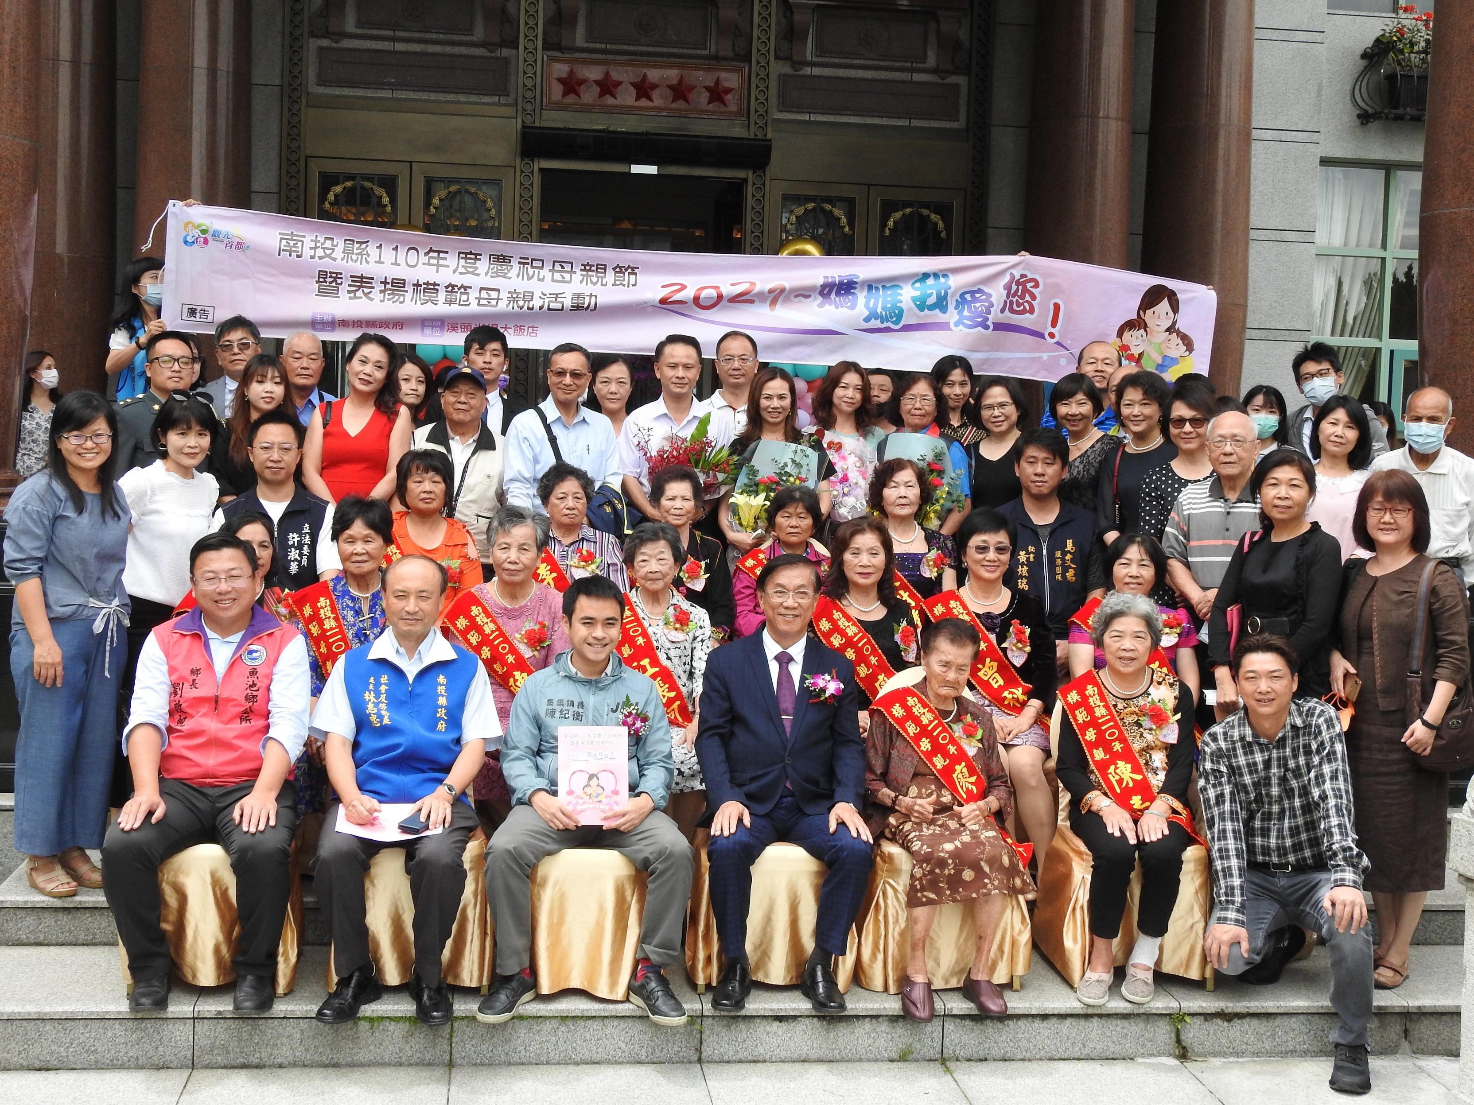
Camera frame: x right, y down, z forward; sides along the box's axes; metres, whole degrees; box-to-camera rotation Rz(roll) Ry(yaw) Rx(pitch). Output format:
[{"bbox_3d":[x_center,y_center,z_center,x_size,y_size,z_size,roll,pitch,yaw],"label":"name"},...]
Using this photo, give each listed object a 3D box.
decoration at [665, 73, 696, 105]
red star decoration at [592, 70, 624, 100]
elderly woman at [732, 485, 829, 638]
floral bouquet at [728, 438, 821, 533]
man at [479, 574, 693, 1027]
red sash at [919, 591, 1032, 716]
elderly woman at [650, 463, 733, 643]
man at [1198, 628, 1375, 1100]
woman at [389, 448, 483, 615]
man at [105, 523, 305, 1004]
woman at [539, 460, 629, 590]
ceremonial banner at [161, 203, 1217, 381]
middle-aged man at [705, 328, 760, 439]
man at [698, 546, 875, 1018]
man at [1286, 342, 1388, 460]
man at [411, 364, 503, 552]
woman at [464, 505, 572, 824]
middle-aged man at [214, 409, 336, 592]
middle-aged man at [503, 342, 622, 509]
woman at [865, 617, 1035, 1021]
[{"bbox_3d":[-0.380,-3.161,12.470,0.220,0.215,0.050,1,3,-7],"label":"decoration"},{"bbox_3d":[-0.859,-3.117,12.192,0.205,0.200,0.030,1,3,-6],"label":"red star decoration"},{"bbox_3d":[0.182,0.322,7.059,0.430,1.164,0.680,2,3,-3],"label":"elderly woman"},{"bbox_3d":[0.162,-0.242,7.475,0.370,0.450,0.280,2,3,-3],"label":"floral bouquet"},{"bbox_3d":[-0.456,0.692,5.554,0.600,1.240,0.800,1,3,-6],"label":"man"},{"bbox_3d":[0.863,0.360,6.549,0.400,0.460,0.240,2,3,0],"label":"red sash"},{"bbox_3d":[-0.188,0.292,7.217,0.430,1.260,0.720,1,3,-6],"label":"elderly woman"},{"bbox_3d":[1.636,0.892,5.601,0.520,1.274,0.760,2,3,5],"label":"man"},{"bbox_3d":[-1.169,0.254,7.105,0.440,1.290,0.720,1,3,-6],"label":"woman"},{"bbox_3d":[-1.592,0.615,5.534,0.580,1.330,0.800,1,3,-11],"label":"man"},{"bbox_3d":[-0.584,0.288,6.909,0.450,1.272,0.620,2,3,-6],"label":"woman"},{"bbox_3d":[-0.147,-1.211,8.840,5.080,0.590,0.150,3,2,-7],"label":"ceremonial banner"},{"bbox_3d":[-0.022,-0.117,8.021,0.480,1.698,0.300,2,3,-5],"label":"middle-aged man"},{"bbox_3d":[0.132,0.670,5.652,0.520,1.295,0.740,2,3,-3],"label":"man"},{"bbox_3d":[2.585,-0.063,7.985,0.480,1.698,0.300,2,3,5],"label":"man"},{"bbox_3d":[-1.133,0.016,7.471,0.480,1.562,0.330,1,3,-7],"label":"man"},{"bbox_3d":[-0.746,0.472,6.225,0.460,1.263,0.660,1,3,-7],"label":"woman"},{"bbox_3d":[-1.736,0.159,6.844,0.500,1.388,0.700,1,3,-11],"label":"middle-aged man"},{"bbox_3d":[-0.750,-0.097,7.921,0.500,1.620,0.320,1,3,-6],"label":"middle-aged man"},{"bbox_3d":[0.644,0.771,5.625,0.510,1.117,0.710,2,3,-3],"label":"woman"}]

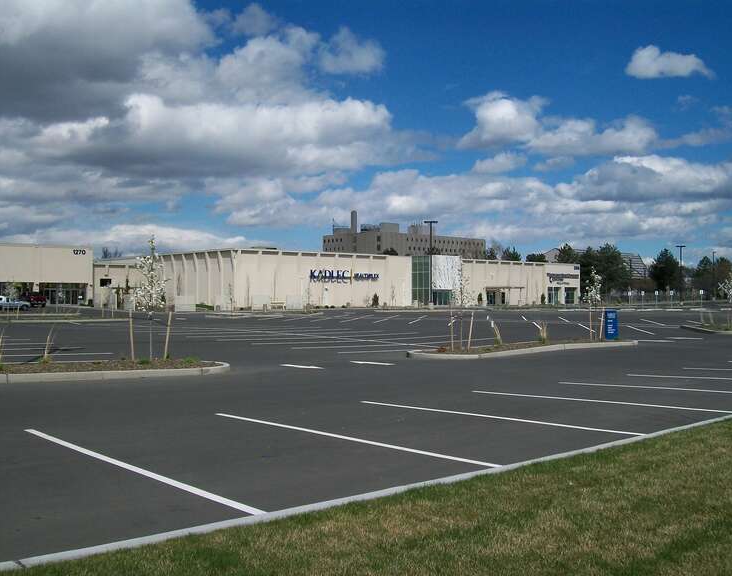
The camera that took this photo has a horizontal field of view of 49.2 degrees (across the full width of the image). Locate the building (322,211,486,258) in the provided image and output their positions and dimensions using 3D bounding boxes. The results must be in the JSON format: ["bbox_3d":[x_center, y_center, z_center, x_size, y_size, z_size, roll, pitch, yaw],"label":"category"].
[{"bbox_3d":[18.600,-13.700,360.000,79.000,36.000,23.000,0,-1,-39],"label":"building"}]

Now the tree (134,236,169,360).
[{"bbox_3d":[-5.264,0.258,19.600,0.850,3.050,0.850,0,-1,-15],"label":"tree"}]

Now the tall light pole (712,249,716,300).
[{"bbox_3d":[69.813,-2.504,160.000,0.800,10.100,0.600,0,-1,24],"label":"tall light pole"}]

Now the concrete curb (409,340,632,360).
[{"bbox_3d":[5.310,1.940,25.480,9.750,0.170,2.300,0,-1,-41],"label":"concrete curb"}]

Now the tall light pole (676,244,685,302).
[{"bbox_3d":[51.583,-2.296,131.000,1.550,9.700,0.600,0,-1,21],"label":"tall light pole"}]

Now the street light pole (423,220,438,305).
[{"bbox_3d":[7.473,-2.942,94.000,1.600,10.000,0.600,0,-1,5],"label":"street light pole"}]

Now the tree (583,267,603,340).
[{"bbox_3d":[8.025,0.549,28.300,0.750,2.650,0.750,0,-1,16],"label":"tree"}]

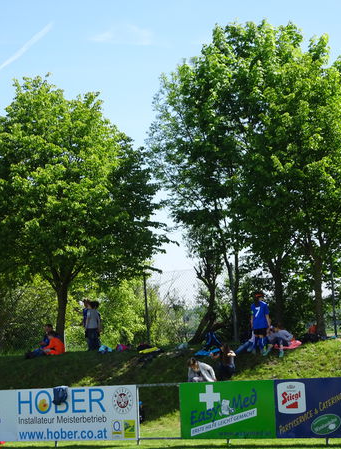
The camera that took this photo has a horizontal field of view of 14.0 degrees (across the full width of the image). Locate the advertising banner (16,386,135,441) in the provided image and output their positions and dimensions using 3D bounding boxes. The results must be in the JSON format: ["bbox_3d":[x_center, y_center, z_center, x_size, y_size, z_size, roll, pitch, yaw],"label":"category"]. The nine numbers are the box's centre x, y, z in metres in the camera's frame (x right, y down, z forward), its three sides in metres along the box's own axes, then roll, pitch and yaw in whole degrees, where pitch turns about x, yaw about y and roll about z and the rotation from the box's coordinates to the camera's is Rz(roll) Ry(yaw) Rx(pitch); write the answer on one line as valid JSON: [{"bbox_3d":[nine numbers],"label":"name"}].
[{"bbox_3d":[-1.814,3.613,26.319,3.000,1.000,0.040,-7,-8,36],"label":"advertising banner"}]

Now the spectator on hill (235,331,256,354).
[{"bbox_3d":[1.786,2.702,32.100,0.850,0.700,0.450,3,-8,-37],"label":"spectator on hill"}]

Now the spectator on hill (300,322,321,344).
[{"bbox_3d":[3.341,2.583,32.800,0.450,0.580,0.550,-7,-8,33],"label":"spectator on hill"}]

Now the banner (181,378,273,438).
[{"bbox_3d":[0.990,3.282,24.401,2.030,1.000,0.040,-7,-7,36],"label":"banner"}]

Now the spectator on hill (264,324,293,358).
[{"bbox_3d":[2.474,2.680,31.700,0.550,0.760,0.680,-6,-8,30],"label":"spectator on hill"}]

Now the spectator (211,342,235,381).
[{"bbox_3d":[1.179,2.942,29.400,0.600,0.790,0.450,0,-7,-18],"label":"spectator"}]

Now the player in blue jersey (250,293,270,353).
[{"bbox_3d":[2.205,2.430,33.800,0.500,1.460,0.360,-4,-6,12],"label":"player in blue jersey"}]

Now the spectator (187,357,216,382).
[{"bbox_3d":[0.646,3.098,28.400,0.540,0.780,0.660,-4,-7,14],"label":"spectator"}]

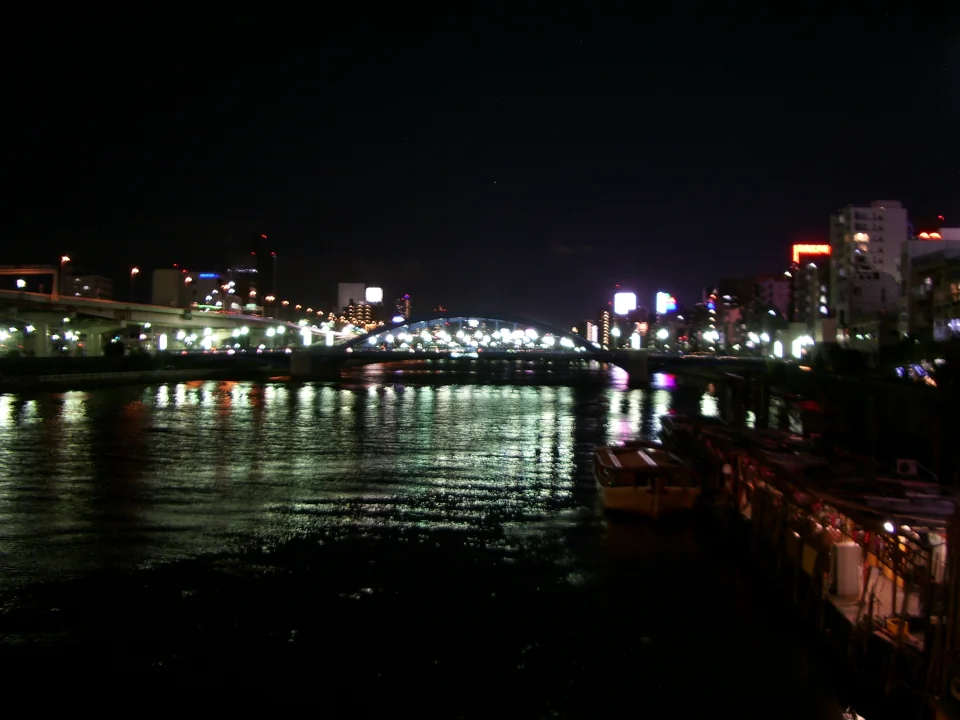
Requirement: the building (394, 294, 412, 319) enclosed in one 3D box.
[{"bbox_3d":[-77.241,-39.856,980.000,18.000,52.000,17.000,1,1,8],"label":"building"}]

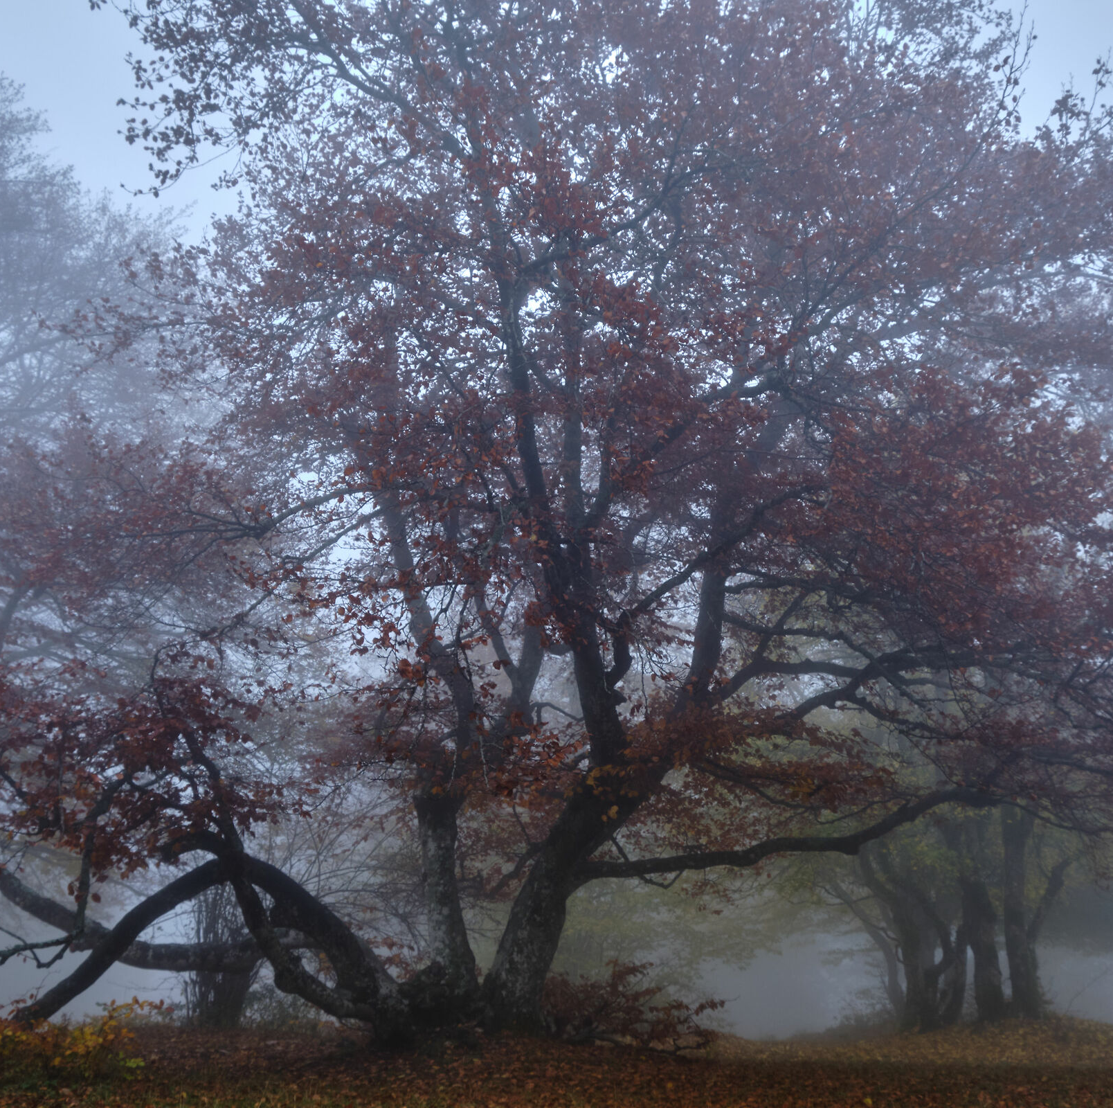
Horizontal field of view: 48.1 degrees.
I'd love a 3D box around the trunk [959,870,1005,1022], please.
[{"bbox_3d":[5.149,4.720,15.087,0.410,1.820,0.410,0,-15,0],"label":"trunk"}]

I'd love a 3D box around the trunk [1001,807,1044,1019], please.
[{"bbox_3d":[5.660,4.332,15.133,0.410,2.550,0.410,0,-15,0],"label":"trunk"}]

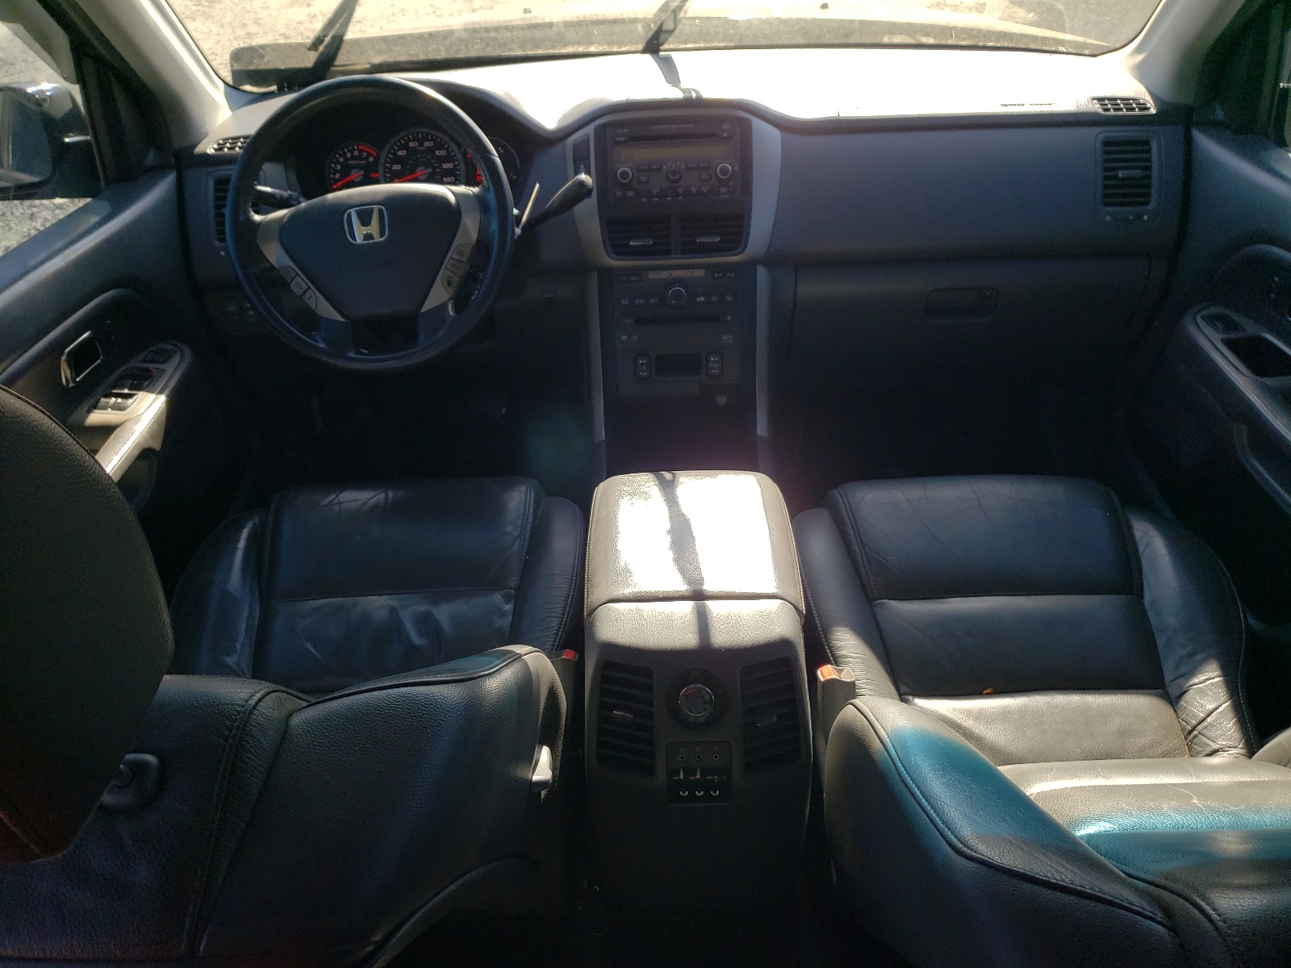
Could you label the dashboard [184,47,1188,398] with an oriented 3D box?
[{"bbox_3d":[0.061,-0.444,1.635,1.480,0.435,0.450,-1,36,3],"label":"dashboard"}]

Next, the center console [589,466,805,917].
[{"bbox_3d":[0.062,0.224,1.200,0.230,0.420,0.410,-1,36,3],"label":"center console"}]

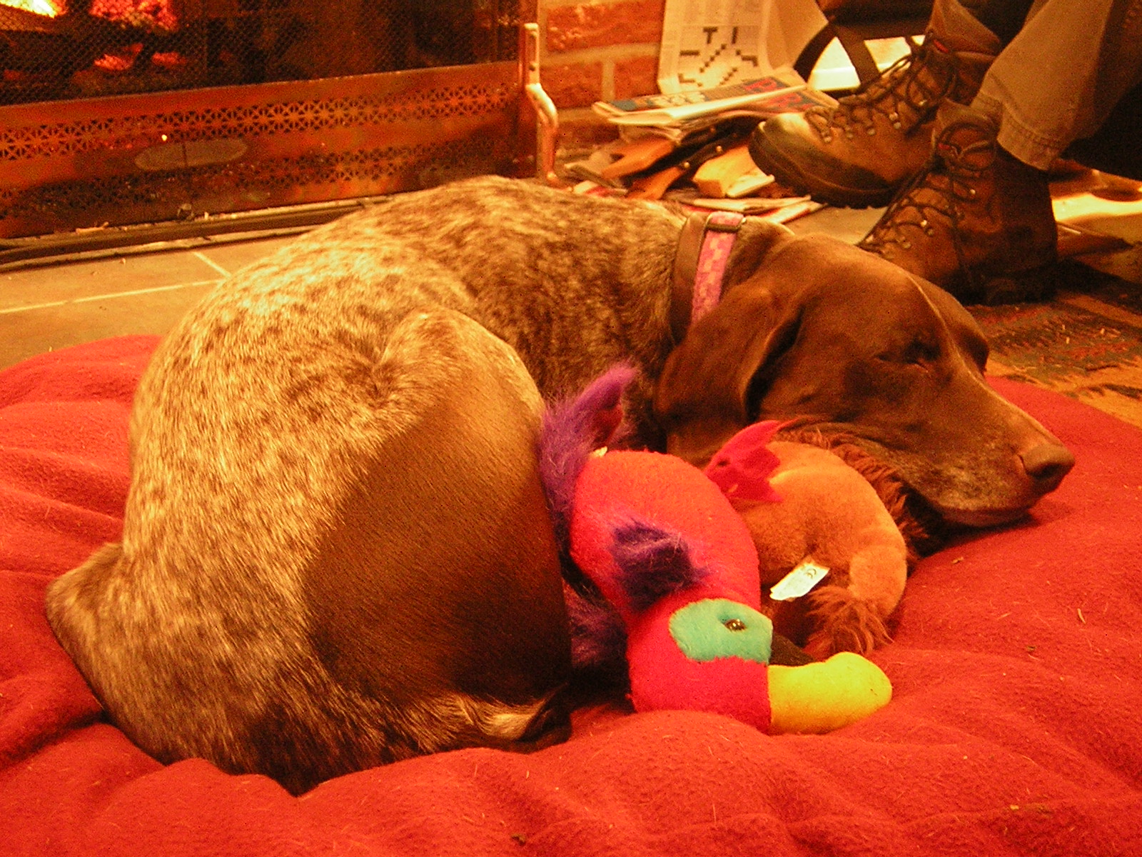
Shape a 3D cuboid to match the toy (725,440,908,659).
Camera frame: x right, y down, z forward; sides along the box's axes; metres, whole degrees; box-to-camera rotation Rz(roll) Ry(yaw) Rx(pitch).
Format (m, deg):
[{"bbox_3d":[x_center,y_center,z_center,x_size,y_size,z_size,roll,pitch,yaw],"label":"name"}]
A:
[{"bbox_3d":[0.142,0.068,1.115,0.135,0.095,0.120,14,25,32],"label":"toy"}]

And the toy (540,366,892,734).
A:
[{"bbox_3d":[0.071,0.066,1.090,0.170,0.110,0.235,-4,39,-9],"label":"toy"}]

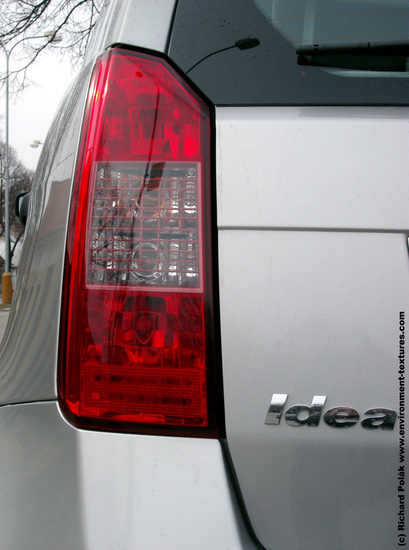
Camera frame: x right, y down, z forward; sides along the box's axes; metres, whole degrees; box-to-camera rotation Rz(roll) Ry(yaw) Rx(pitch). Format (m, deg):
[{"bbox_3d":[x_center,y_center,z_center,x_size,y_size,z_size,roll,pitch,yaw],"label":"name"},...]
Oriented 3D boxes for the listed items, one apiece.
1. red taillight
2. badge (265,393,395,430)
[{"bbox_3d":[-0.075,-0.036,1.402,0.182,0.447,0.135,1,-5,7],"label":"red taillight"},{"bbox_3d":[0.141,0.153,1.308,0.148,0.036,0.006,1,-3,12],"label":"badge"}]

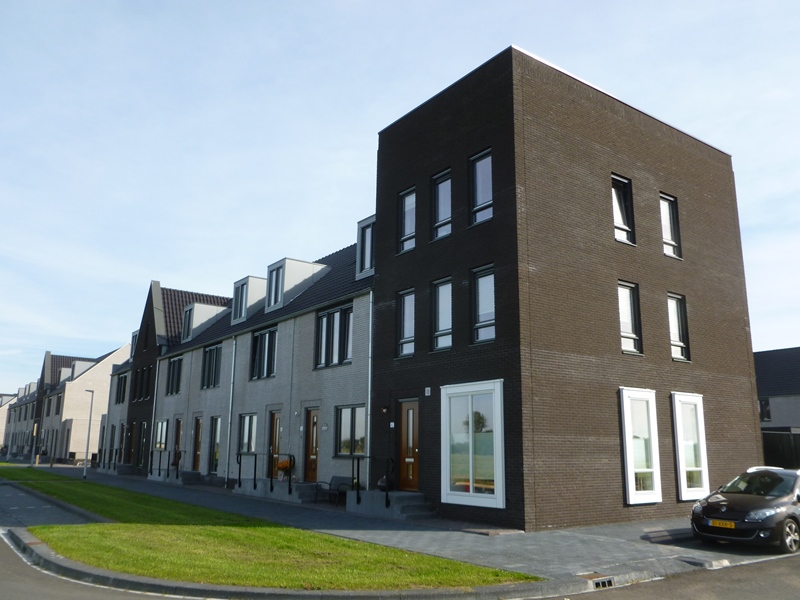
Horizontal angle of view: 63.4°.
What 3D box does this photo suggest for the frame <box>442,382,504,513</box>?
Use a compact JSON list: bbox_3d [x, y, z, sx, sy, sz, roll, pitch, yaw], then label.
[{"bbox_3d":[1.652,3.311,14.927,0.170,2.740,2.060,10,-15,-34],"label":"frame"}]

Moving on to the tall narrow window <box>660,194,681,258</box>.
[{"bbox_3d":[7.542,-2.070,18.249,0.820,1.780,0.150,9,-15,-35],"label":"tall narrow window"}]

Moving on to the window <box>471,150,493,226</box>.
[{"bbox_3d":[2.038,-2.765,16.030,0.160,1.810,0.880,10,-15,-34],"label":"window"}]

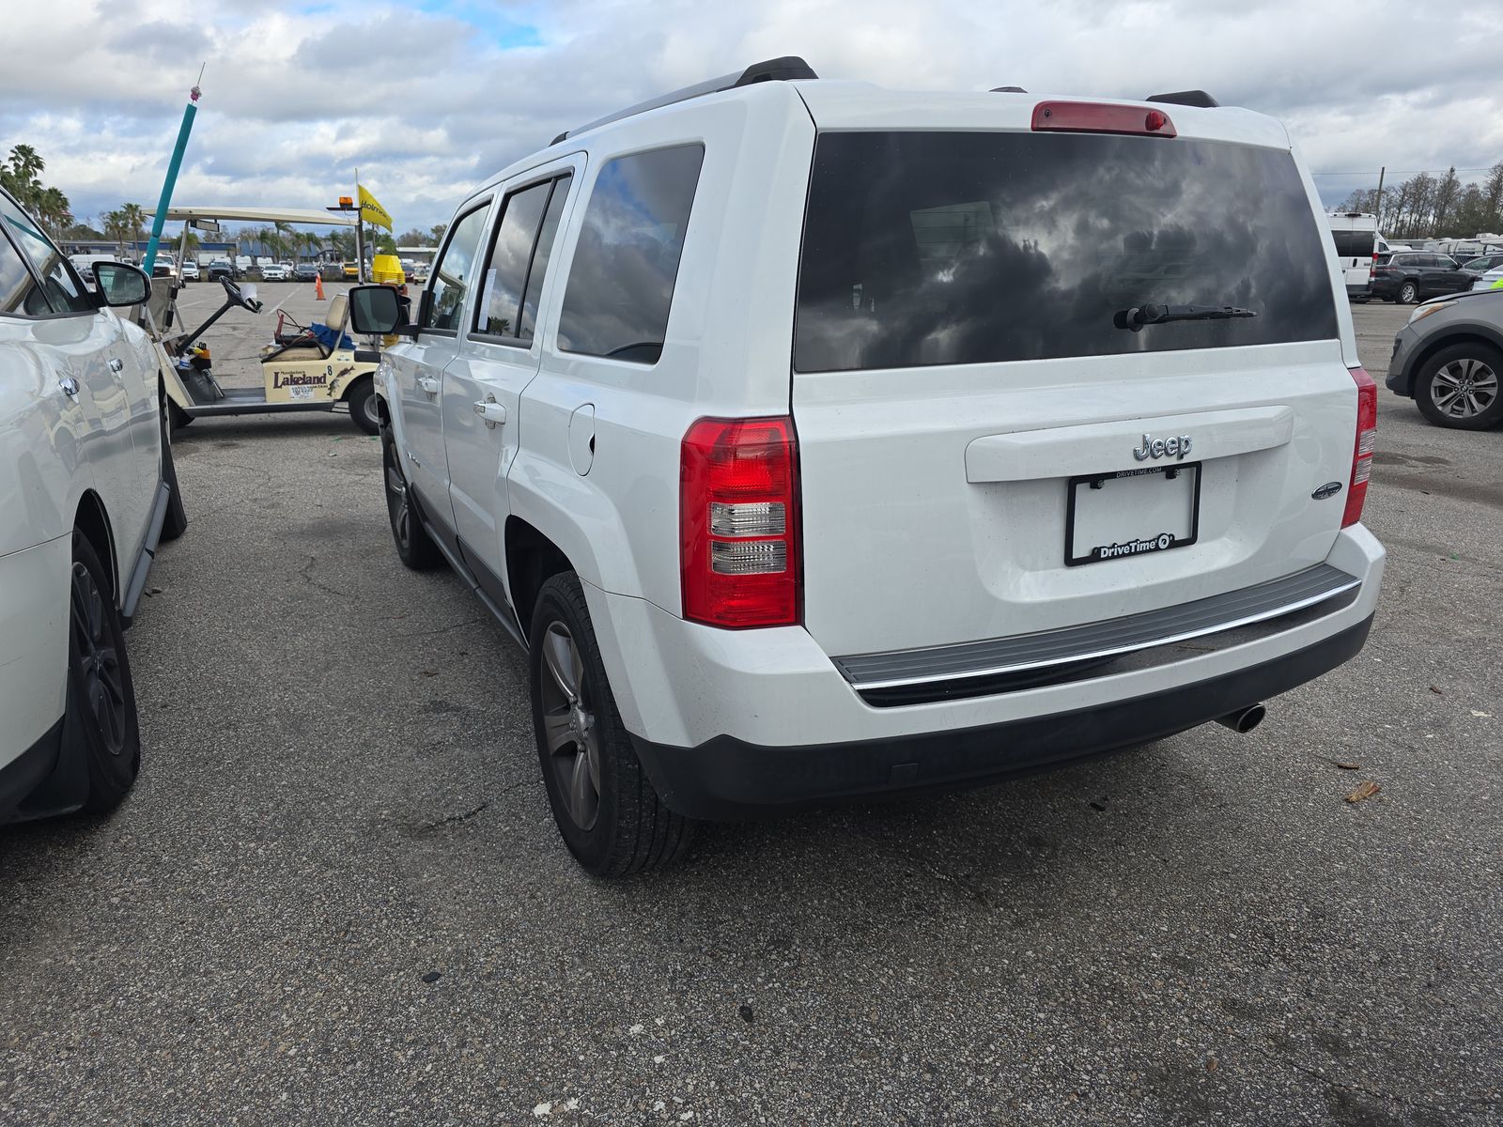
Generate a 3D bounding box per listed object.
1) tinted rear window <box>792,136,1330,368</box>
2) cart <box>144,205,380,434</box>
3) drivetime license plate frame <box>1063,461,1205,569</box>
[{"bbox_3d":[0.609,-0.544,1.720,1.230,0.370,0.060,-8,4,-24],"label":"tinted rear window"},{"bbox_3d":[-3.886,-2.072,8.556,2.350,1.800,1.200,-1,17,1],"label":"cart"},{"bbox_3d":[0.668,-0.088,1.738,0.311,0.160,0.015,-8,14,-24],"label":"drivetime license plate frame"}]

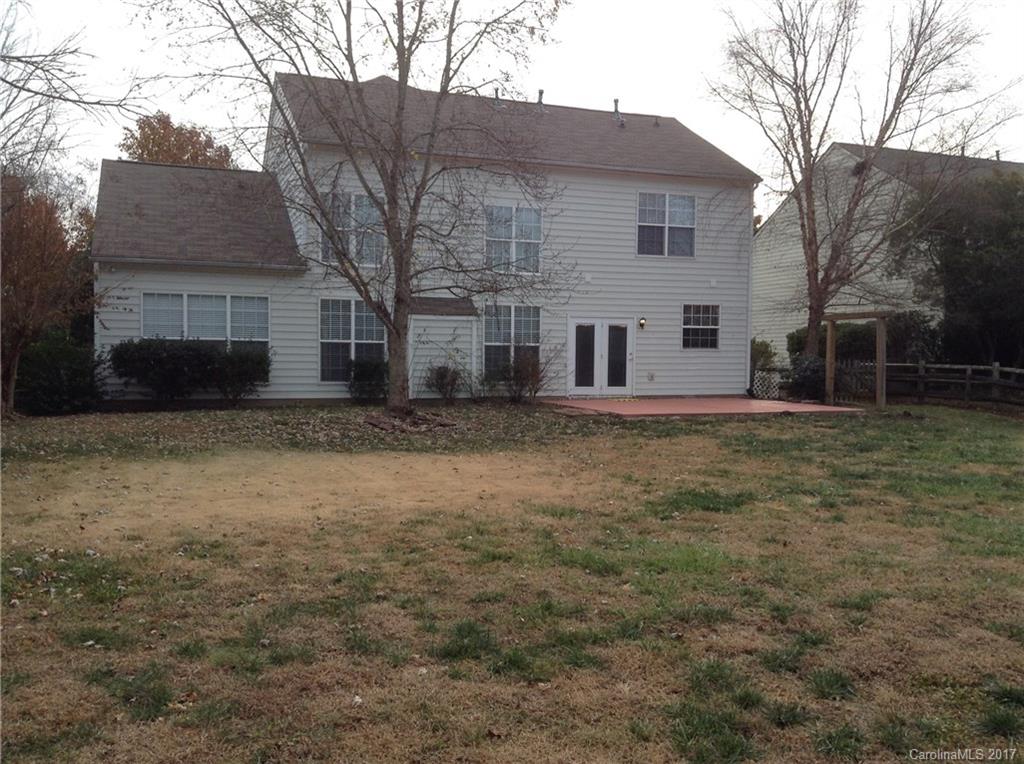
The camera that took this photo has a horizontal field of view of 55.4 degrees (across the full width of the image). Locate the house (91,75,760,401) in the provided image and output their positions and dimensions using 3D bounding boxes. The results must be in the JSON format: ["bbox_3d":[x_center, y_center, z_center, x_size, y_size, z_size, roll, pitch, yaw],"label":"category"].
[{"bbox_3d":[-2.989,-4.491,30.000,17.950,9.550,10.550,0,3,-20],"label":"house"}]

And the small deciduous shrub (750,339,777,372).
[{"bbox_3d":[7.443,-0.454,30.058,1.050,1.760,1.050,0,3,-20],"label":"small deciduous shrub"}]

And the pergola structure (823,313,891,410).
[{"bbox_3d":[8.877,-0.584,25.195,0.340,2.430,2.650,0,3,-20],"label":"pergola structure"}]

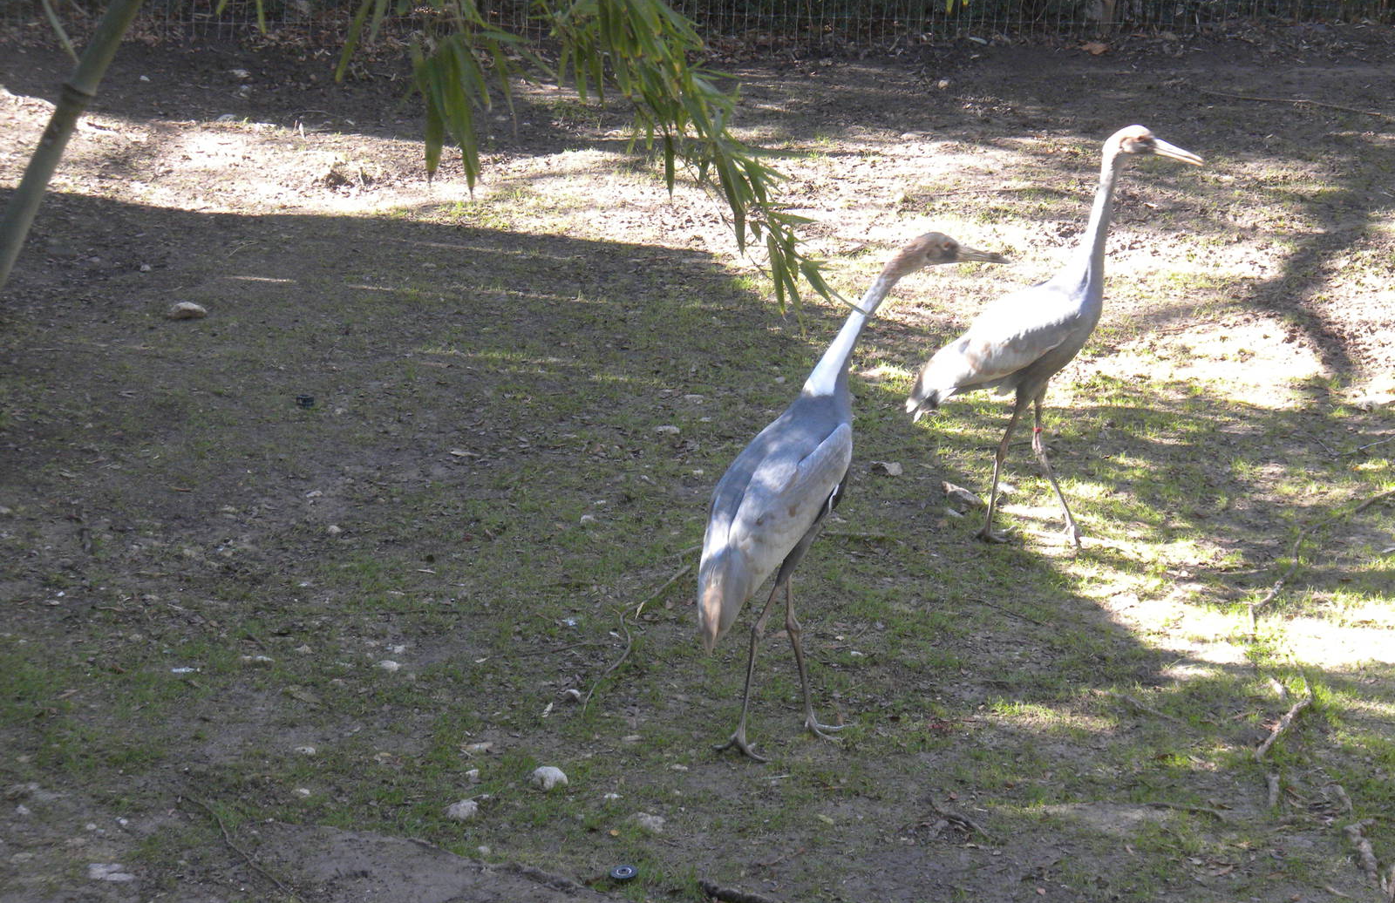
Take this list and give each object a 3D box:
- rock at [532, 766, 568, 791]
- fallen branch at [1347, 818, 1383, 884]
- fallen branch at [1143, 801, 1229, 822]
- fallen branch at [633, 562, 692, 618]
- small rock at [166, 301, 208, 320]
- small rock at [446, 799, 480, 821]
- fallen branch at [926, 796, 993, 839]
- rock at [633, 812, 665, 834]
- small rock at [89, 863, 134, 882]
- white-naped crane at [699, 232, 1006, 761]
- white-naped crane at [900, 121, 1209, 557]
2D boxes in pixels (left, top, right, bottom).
[{"bbox_3d":[-0.329,0.727,9.016,0.080,0.048,0.070,2,17,0],"label":"rock"},{"bbox_3d":[1.457,0.861,8.777,0.070,0.035,0.342,1,17,-2],"label":"fallen branch"},{"bbox_3d":[1.091,0.795,8.989,0.197,0.018,0.035,10,18,26],"label":"fallen branch"},{"bbox_3d":[-0.084,0.345,10.377,0.035,0.018,0.393,8,18,20],"label":"fallen branch"},{"bbox_3d":[-1.624,-0.453,12.850,0.128,0.045,0.085,2,17,0],"label":"small rock"},{"bbox_3d":[-0.513,0.783,8.831,0.074,0.035,0.060,2,17,0],"label":"small rock"},{"bbox_3d":[0.587,0.799,8.901,0.080,0.030,0.224,-8,19,-30],"label":"fallen branch"},{"bbox_3d":[-0.105,0.809,8.791,0.069,0.032,0.060,2,17,0],"label":"rock"},{"bbox_3d":[-1.224,0.881,8.449,0.098,0.022,0.080,2,17,0],"label":"small rock"},{"bbox_3d":[0.376,0.079,9.339,0.863,1.147,0.280,-11,21,-37],"label":"white-naped crane"},{"bbox_3d":[0.943,-0.317,10.740,0.739,1.141,0.260,5,17,9],"label":"white-naped crane"}]

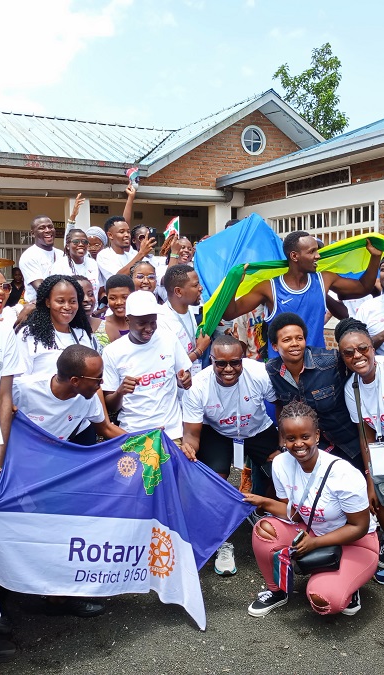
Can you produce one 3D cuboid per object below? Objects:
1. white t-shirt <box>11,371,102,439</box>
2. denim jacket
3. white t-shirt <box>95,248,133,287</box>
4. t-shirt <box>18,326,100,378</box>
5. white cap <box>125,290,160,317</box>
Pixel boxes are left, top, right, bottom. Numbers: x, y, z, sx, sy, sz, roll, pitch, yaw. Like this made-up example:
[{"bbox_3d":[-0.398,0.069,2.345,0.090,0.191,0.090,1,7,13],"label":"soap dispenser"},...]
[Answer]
[{"bbox_3d":[-0.650,0.398,3.120,0.470,0.530,0.320,-11,23,-15],"label":"white t-shirt"},{"bbox_3d":[0.653,0.368,3.520,0.460,0.570,0.300,-14,15,6],"label":"denim jacket"},{"bbox_3d":[-0.541,-0.351,4.850,0.480,0.660,0.280,-3,5,-27],"label":"white t-shirt"},{"bbox_3d":[-0.638,0.217,3.130,0.430,0.590,0.260,-2,5,-20],"label":"t-shirt"},{"bbox_3d":[-0.270,-0.184,3.620,0.180,0.150,0.260,-2,17,-30],"label":"white cap"}]

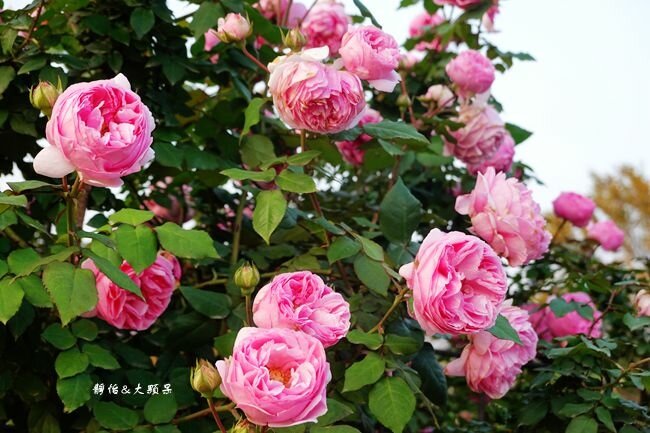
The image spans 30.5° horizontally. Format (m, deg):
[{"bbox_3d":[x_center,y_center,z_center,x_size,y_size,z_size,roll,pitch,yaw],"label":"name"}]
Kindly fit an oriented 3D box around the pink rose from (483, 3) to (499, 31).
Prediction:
[{"bbox_3d":[0.248,-0.298,1.785,0.027,0.045,0.028,1,-5,-11],"label":"pink rose"}]

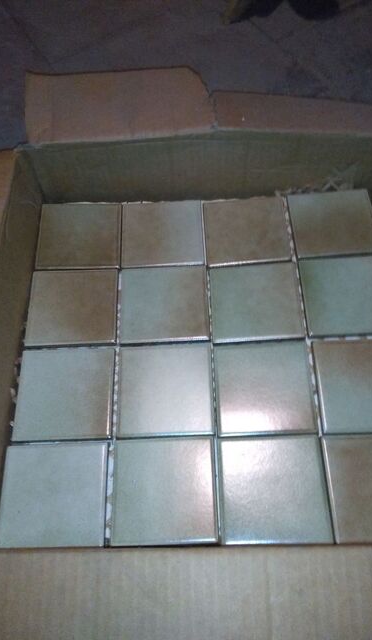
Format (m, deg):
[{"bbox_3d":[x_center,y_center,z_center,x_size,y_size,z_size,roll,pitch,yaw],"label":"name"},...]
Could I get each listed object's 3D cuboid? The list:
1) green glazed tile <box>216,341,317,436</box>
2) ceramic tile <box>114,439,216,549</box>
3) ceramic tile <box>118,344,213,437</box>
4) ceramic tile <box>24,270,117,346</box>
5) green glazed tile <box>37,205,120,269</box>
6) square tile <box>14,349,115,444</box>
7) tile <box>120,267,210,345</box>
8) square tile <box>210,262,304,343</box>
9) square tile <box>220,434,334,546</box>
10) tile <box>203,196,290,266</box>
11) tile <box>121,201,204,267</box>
[{"bbox_3d":[0.063,0.055,0.415,0.077,0.007,0.077,-3,61,2],"label":"green glazed tile"},{"bbox_3d":[-0.015,0.123,0.376,0.075,0.007,0.075,-2,62,2],"label":"ceramic tile"},{"bbox_3d":[-0.016,0.056,0.412,0.075,0.007,0.075,-2,62,2],"label":"ceramic tile"},{"bbox_3d":[-0.097,-0.010,0.452,0.075,0.007,0.075,-2,62,2],"label":"ceramic tile"},{"bbox_3d":[-0.101,-0.079,0.497,0.077,0.007,0.077,-2,61,2],"label":"green glazed tile"},{"bbox_3d":[-0.095,0.059,0.414,0.075,0.007,0.075,-2,62,2],"label":"square tile"},{"bbox_3d":[-0.019,-0.013,0.457,0.077,0.007,0.077,-3,61,2],"label":"tile"},{"bbox_3d":[0.061,-0.015,0.453,0.077,0.007,0.077,-3,61,2],"label":"square tile"},{"bbox_3d":[0.063,0.122,0.373,0.075,0.007,0.075,-1,62,2],"label":"square tile"},{"bbox_3d":[0.057,-0.082,0.490,0.077,0.007,0.077,-4,61,1],"label":"tile"},{"bbox_3d":[-0.021,-0.079,0.485,0.075,0.007,0.075,-3,62,1],"label":"tile"}]

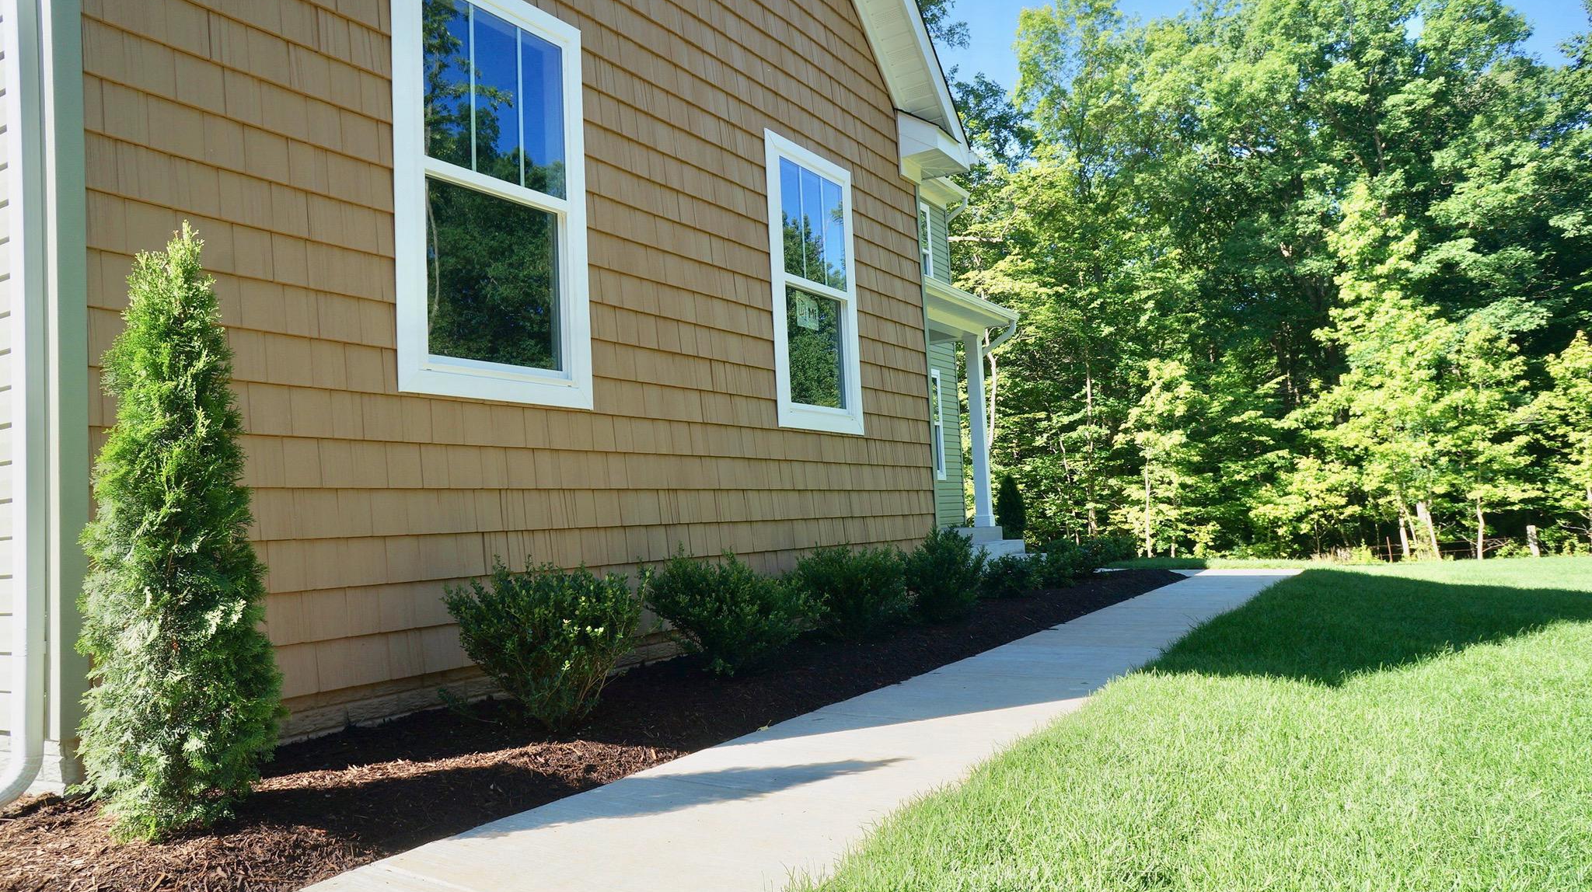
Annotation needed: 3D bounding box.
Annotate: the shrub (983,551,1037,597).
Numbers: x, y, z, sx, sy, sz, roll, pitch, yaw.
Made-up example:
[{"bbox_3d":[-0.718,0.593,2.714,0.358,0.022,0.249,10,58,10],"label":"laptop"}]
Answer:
[{"bbox_3d":[1.574,0.968,7.839,0.430,0.315,0.440,-5,-5,32],"label":"shrub"}]

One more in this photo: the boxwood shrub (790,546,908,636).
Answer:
[{"bbox_3d":[0.309,0.804,5.842,0.640,0.497,0.655,-3,-4,0],"label":"boxwood shrub"}]

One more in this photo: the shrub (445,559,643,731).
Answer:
[{"bbox_3d":[-0.877,0.679,3.680,0.640,0.553,0.660,-3,-4,0],"label":"shrub"}]

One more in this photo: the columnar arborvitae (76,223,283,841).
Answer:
[{"bbox_3d":[-1.506,0.178,2.588,0.460,1.457,0.470,-5,-5,32],"label":"columnar arborvitae"}]

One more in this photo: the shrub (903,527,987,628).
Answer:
[{"bbox_3d":[0.924,0.799,6.610,0.540,0.558,0.540,-3,-4,0],"label":"shrub"}]

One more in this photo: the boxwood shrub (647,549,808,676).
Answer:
[{"bbox_3d":[-0.305,0.740,4.761,0.690,0.530,0.710,-3,-4,0],"label":"boxwood shrub"}]

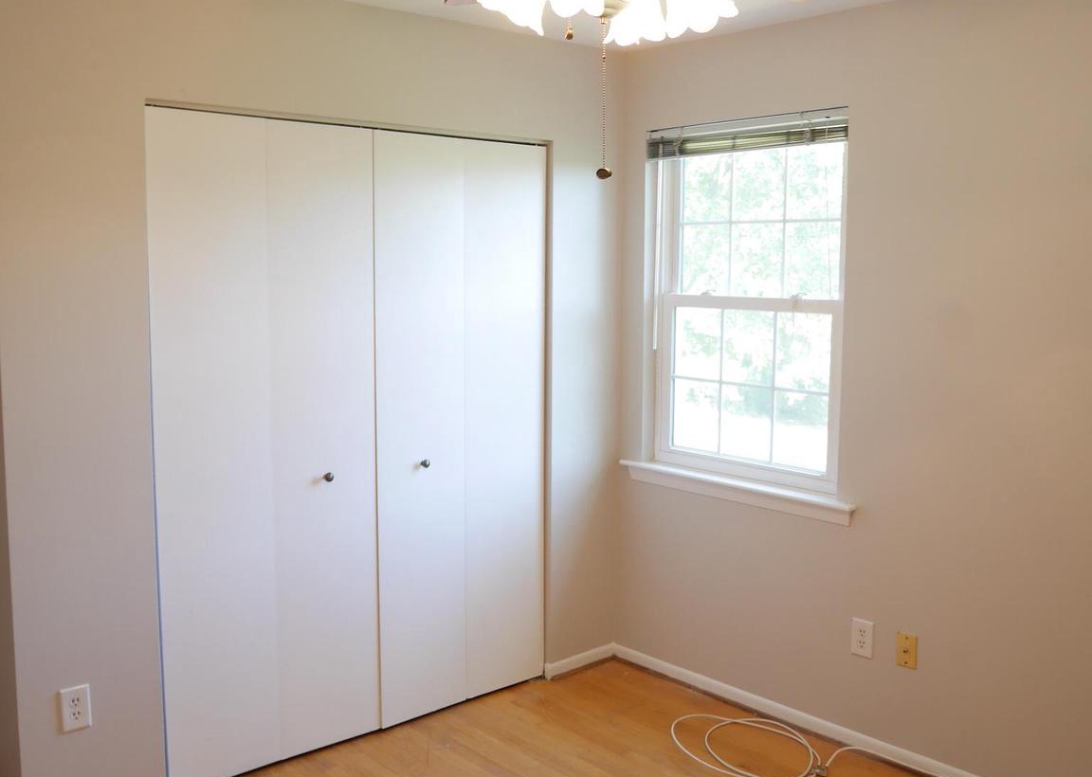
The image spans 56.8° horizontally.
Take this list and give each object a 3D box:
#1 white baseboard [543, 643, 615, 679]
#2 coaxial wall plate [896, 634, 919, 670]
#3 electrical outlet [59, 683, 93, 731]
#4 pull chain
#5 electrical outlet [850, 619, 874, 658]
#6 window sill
[{"bbox_3d":[0.147,1.105,4.104,0.385,0.056,0.014,-6,9,-40],"label":"white baseboard"},{"bbox_3d":[1.174,0.853,3.276,0.008,0.113,0.069,-6,10,-43],"label":"coaxial wall plate"},{"bbox_3d":[-1.322,0.902,2.842,0.073,0.119,0.008,-6,9,-40],"label":"electrical outlet"},{"bbox_3d":[0.101,-0.491,1.705,0.025,0.275,0.025,0,7,0],"label":"pull chain"},{"bbox_3d":[1.063,0.839,3.390,0.008,0.119,0.073,-6,10,-43],"label":"electrical outlet"},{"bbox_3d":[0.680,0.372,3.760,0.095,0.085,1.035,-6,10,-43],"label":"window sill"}]

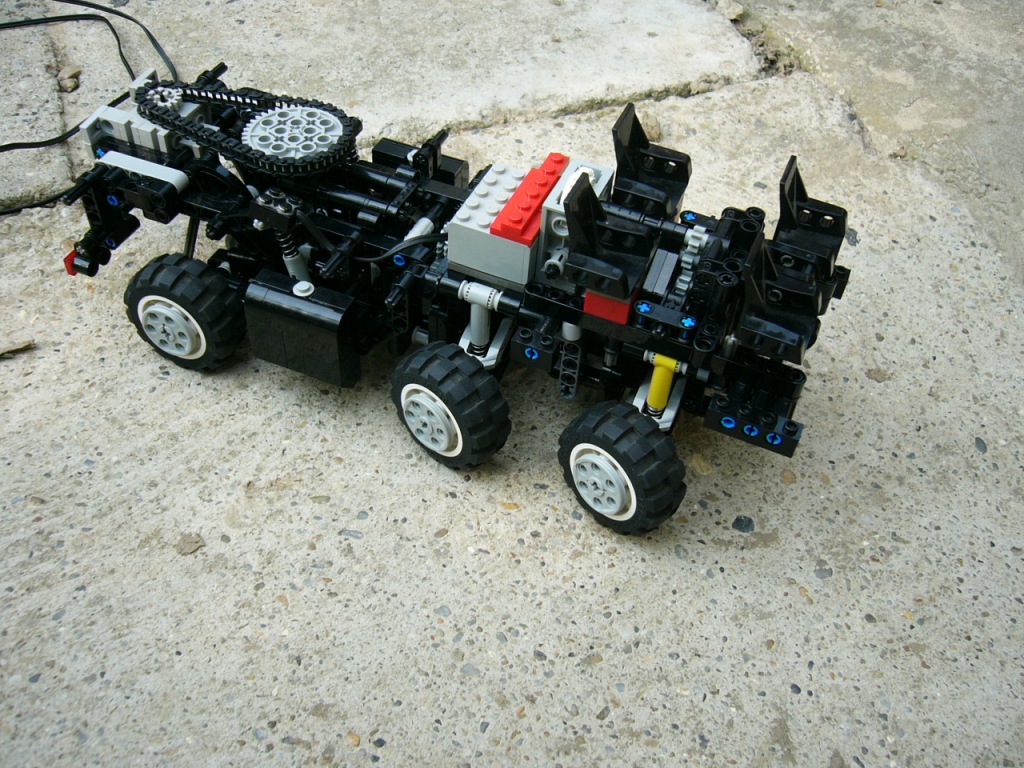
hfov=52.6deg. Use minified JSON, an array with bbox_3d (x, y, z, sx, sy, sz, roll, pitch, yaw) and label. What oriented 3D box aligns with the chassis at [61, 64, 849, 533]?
[{"bbox_3d":[-0.027,-0.058,0.408,0.306,0.112,0.139,19,49,13],"label":"chassis"}]

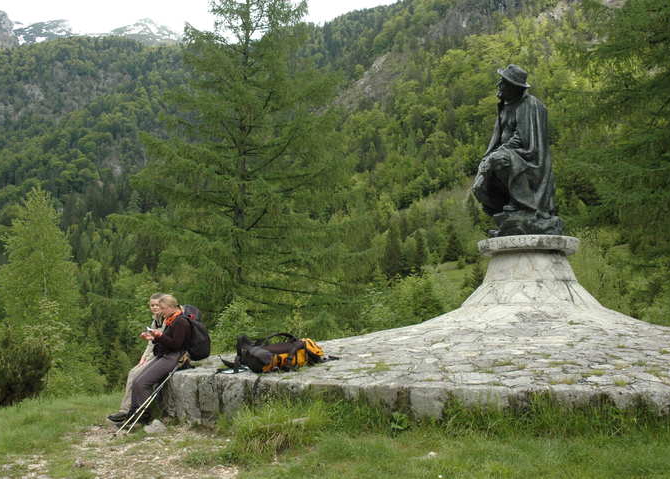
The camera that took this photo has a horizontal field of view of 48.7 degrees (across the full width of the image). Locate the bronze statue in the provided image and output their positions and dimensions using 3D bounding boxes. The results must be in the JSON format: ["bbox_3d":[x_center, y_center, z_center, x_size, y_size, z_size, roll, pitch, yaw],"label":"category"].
[{"bbox_3d":[2.394,-1.154,9.700,1.100,2.160,0.980,1,-6,-12],"label":"bronze statue"}]

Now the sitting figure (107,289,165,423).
[{"bbox_3d":[-2.272,1.376,8.550,0.760,1.440,0.500,2,-6,-18],"label":"sitting figure"}]

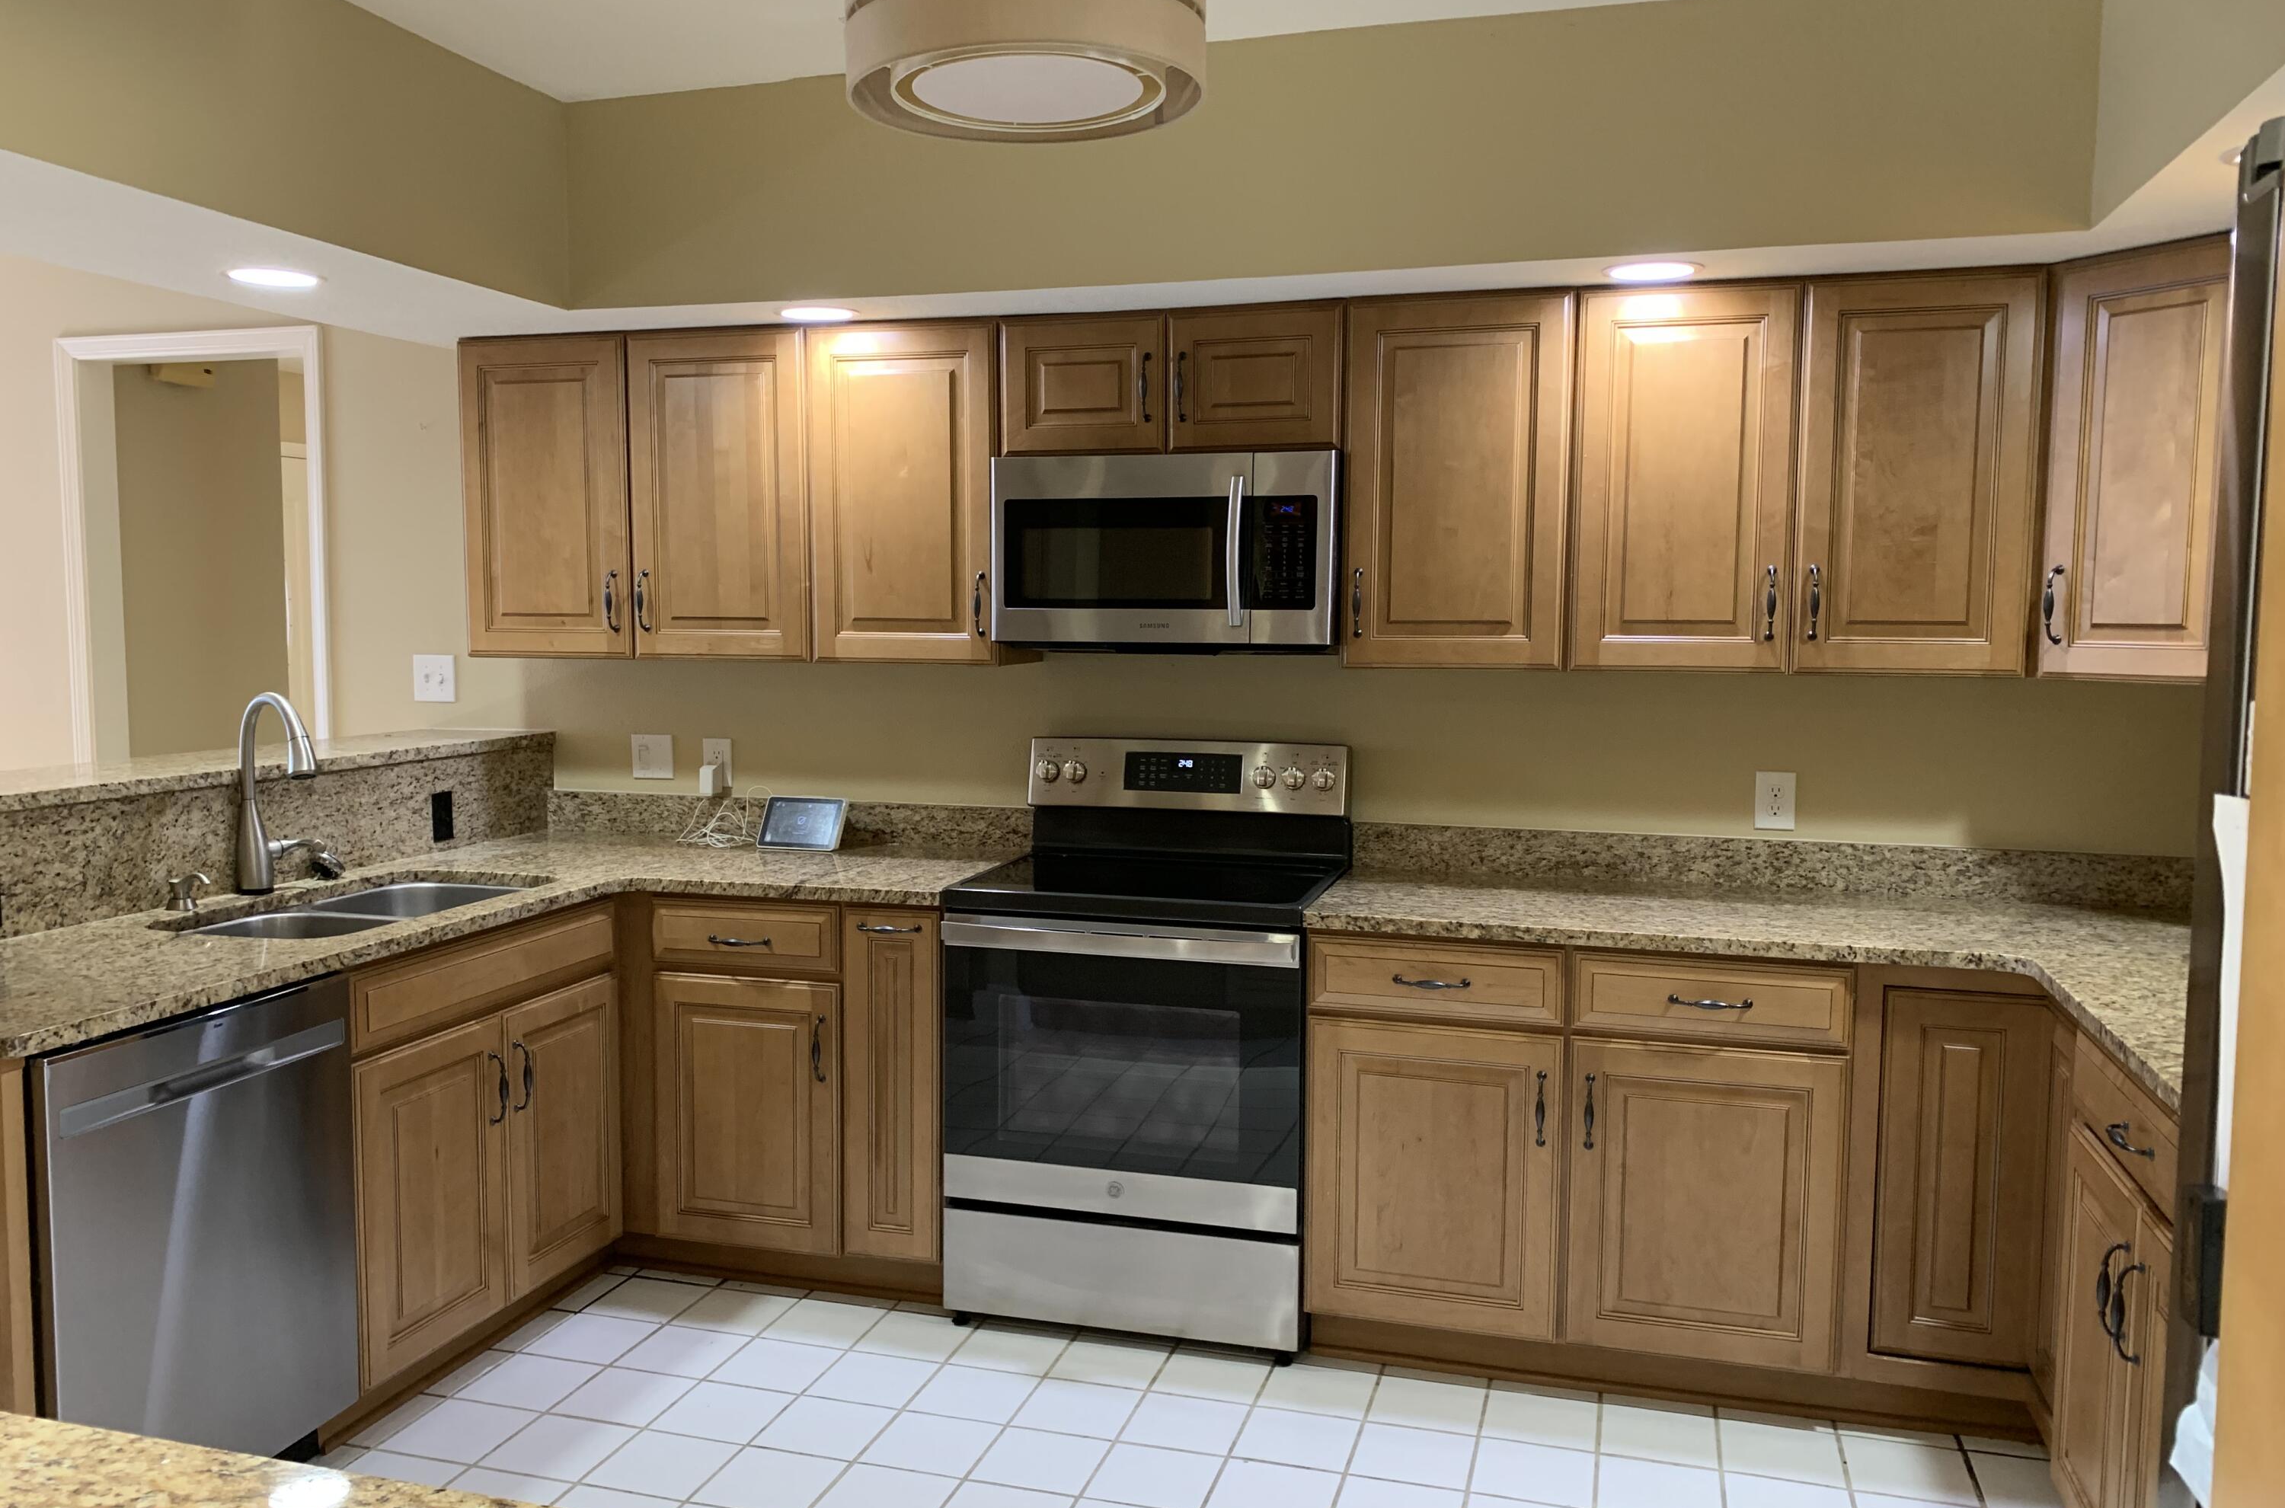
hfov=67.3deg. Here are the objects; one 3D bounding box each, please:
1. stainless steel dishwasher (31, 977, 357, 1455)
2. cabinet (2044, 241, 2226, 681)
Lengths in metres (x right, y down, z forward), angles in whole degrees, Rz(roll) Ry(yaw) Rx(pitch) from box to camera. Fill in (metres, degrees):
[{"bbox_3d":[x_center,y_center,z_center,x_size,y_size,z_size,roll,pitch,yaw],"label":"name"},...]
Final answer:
[{"bbox_3d":[-1.756,0.820,2.846,0.600,0.835,0.605,2,5,16],"label":"stainless steel dishwasher"},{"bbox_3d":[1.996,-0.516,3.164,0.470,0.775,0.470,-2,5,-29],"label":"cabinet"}]

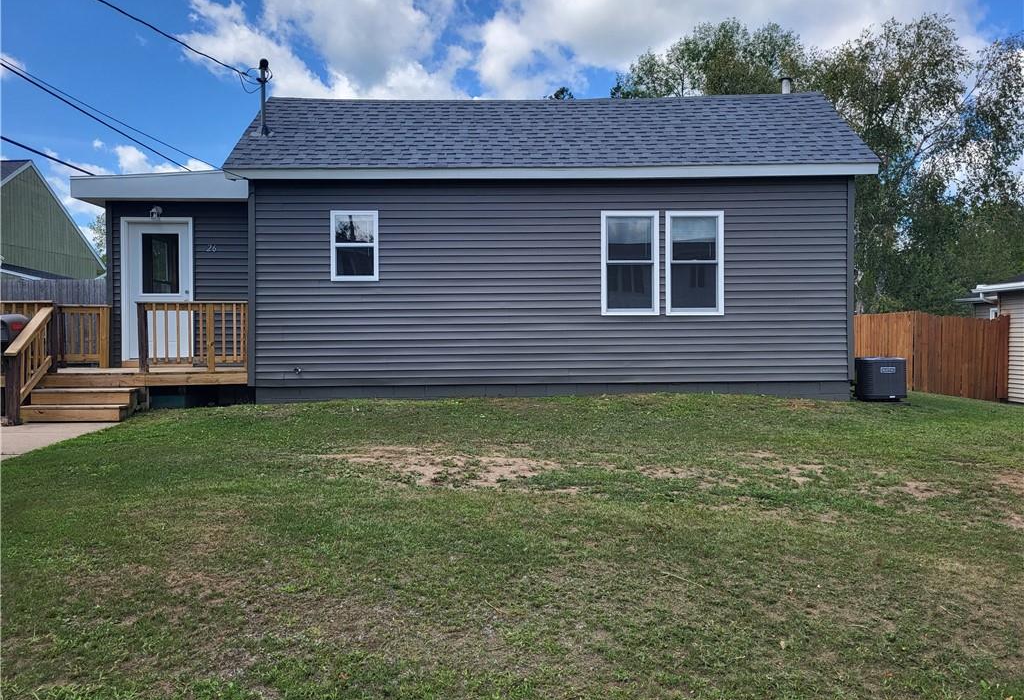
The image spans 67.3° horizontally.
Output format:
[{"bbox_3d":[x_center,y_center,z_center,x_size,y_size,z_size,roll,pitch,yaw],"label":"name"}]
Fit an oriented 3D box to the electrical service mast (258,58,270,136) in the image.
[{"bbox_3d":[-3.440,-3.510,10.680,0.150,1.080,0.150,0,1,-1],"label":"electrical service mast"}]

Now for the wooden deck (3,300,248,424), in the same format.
[{"bbox_3d":[-5.130,0.120,10.380,3.380,1.530,1.780,0,1,-1],"label":"wooden deck"}]

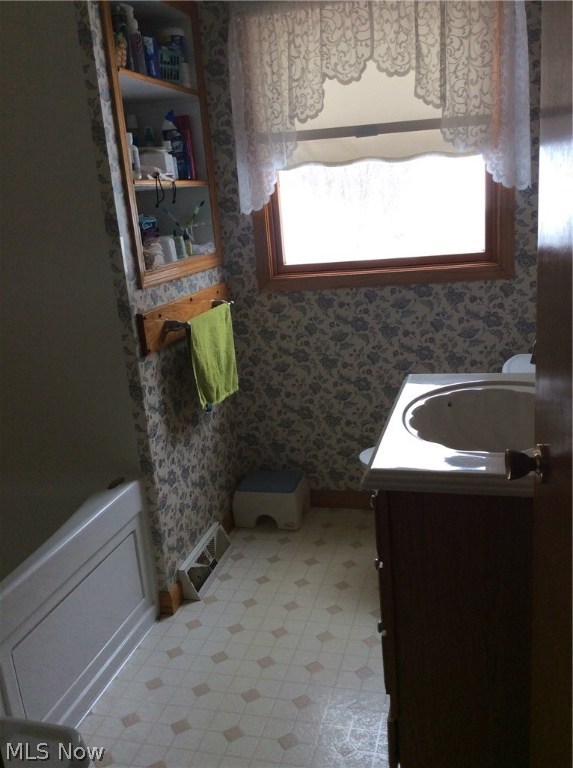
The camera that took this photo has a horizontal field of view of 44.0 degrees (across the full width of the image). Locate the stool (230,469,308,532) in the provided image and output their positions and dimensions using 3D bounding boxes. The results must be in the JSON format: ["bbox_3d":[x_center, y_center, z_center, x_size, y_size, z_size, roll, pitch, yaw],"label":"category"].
[{"bbox_3d":[-0.062,0.511,3.122,0.310,0.178,0.213,-1,16,16],"label":"stool"}]

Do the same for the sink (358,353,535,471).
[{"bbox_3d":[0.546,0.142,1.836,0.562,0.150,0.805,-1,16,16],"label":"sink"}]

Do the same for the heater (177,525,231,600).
[{"bbox_3d":[-0.300,0.669,2.726,0.073,0.122,0.390,-1,16,16],"label":"heater"}]

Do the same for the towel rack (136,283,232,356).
[{"bbox_3d":[-0.315,-0.262,2.638,0.108,0.144,0.800,-1,16,16],"label":"towel rack"}]

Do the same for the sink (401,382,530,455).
[{"bbox_3d":[0.548,0.146,1.839,0.480,0.150,0.590,-1,16,16],"label":"sink"}]

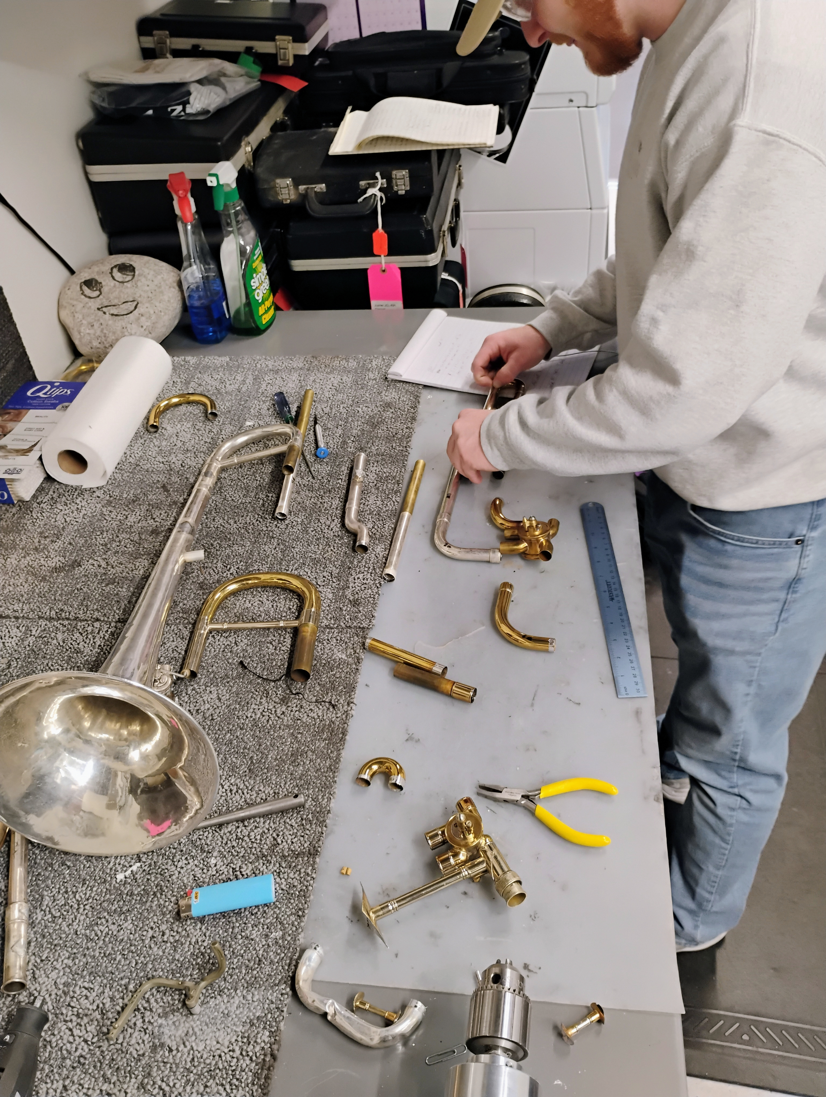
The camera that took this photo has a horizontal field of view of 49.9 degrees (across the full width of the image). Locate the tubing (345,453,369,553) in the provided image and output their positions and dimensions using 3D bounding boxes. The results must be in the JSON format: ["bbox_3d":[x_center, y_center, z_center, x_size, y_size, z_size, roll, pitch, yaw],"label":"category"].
[{"bbox_3d":[-0.074,-0.063,1.167,0.030,0.017,0.213,-6,41,1],"label":"tubing"}]

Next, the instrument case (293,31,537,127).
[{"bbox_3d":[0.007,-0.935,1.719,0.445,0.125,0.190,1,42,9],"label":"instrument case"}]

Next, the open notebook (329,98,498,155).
[{"bbox_3d":[0.005,-0.766,1.595,0.287,0.036,0.220,1,42,9],"label":"open notebook"}]

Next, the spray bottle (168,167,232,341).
[{"bbox_3d":[-0.369,-0.491,1.503,0.075,0.278,0.102,-14,42,-9],"label":"spray bottle"}]

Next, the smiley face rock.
[{"bbox_3d":[-0.488,-0.404,1.486,0.215,0.185,0.140,-18,42,-13],"label":"smiley face rock"}]

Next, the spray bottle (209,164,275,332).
[{"bbox_3d":[-0.293,-0.508,1.510,0.068,0.282,0.104,13,45,21],"label":"spray bottle"}]

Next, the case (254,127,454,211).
[{"bbox_3d":[-0.111,-0.705,1.623,0.308,0.074,0.225,-1,41,6],"label":"case"}]

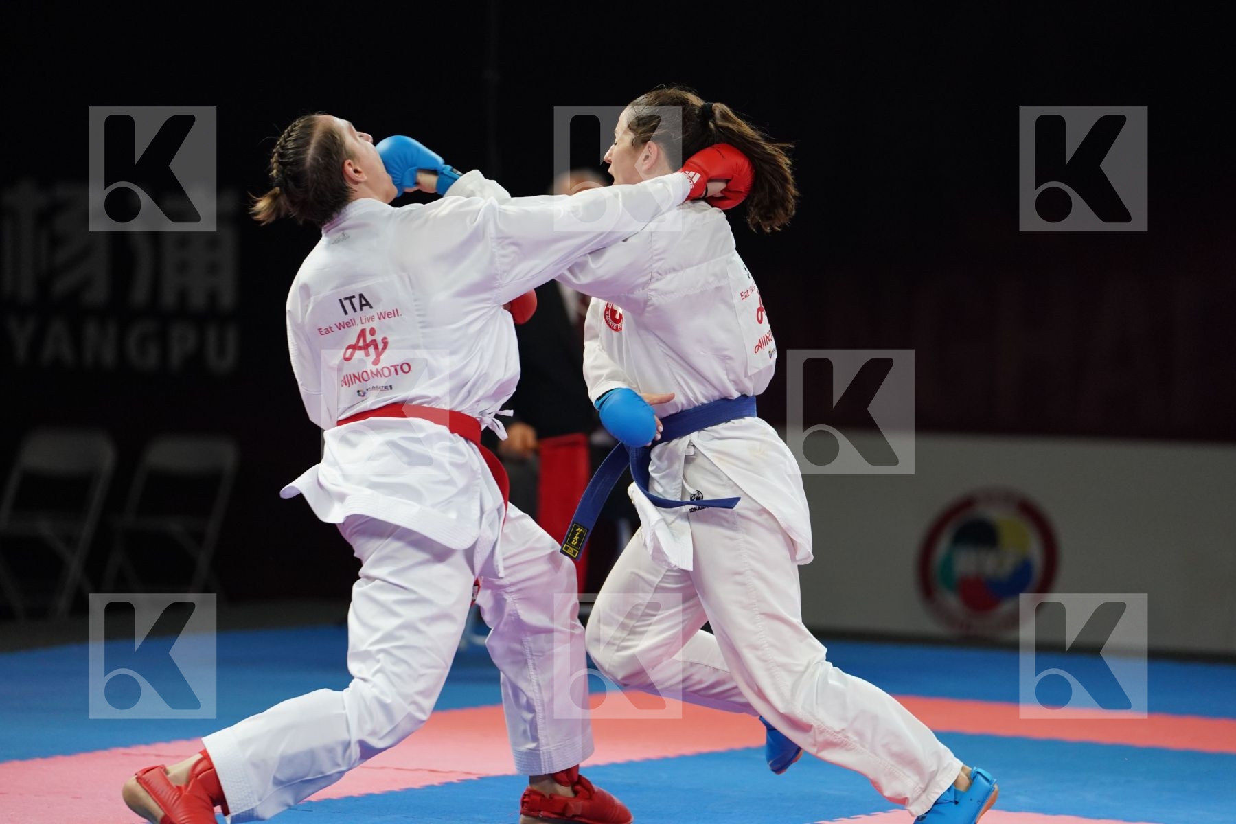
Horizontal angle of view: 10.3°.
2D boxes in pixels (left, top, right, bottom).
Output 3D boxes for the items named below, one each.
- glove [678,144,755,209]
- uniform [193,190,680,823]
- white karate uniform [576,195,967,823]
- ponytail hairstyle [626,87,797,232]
[{"bbox_3d":[0.189,-0.460,13.400,0.150,0.130,0.110,1,1,-6],"label":"glove"},{"bbox_3d":[-0.340,0.165,13.330,0.920,1.250,0.580,0,2,-37],"label":"uniform"},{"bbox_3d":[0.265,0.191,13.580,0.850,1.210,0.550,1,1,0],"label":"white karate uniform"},{"bbox_3d":[0.184,-0.499,13.580,0.335,0.285,0.190,1,1,0],"label":"ponytail hairstyle"}]

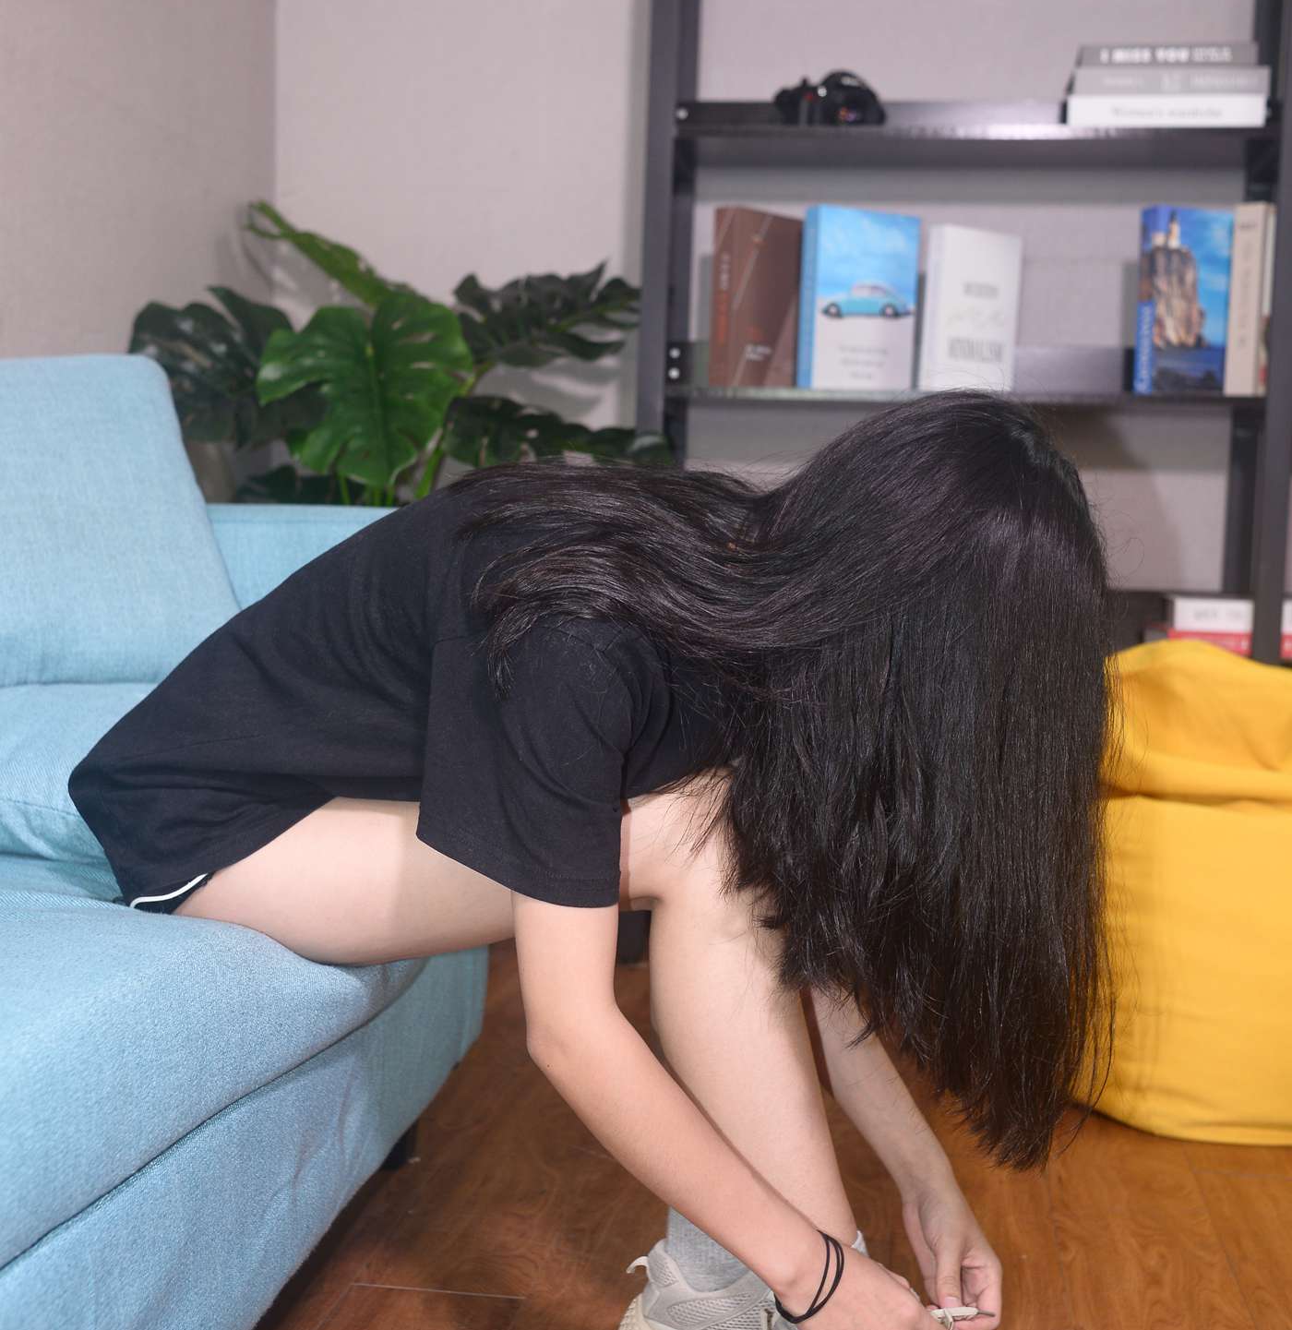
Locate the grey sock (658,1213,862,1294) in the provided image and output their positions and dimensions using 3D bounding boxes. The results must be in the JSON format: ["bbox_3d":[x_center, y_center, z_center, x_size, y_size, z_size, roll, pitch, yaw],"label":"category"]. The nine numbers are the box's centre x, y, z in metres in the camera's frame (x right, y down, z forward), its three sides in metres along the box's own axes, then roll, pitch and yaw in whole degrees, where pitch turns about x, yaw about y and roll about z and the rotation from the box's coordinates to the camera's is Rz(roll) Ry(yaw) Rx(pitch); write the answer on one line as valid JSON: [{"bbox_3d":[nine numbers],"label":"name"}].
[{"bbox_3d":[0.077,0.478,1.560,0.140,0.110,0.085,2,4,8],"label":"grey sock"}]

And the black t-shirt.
[{"bbox_3d":[-0.169,0.039,1.480,0.550,0.350,0.450,-20,0,10],"label":"black t-shirt"}]

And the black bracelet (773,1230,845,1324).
[{"bbox_3d":[0.116,0.445,1.365,0.025,0.062,0.065,25,1,-27],"label":"black bracelet"}]

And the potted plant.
[{"bbox_3d":[-0.344,-0.069,2.702,0.740,1.160,0.650,1,4,0],"label":"potted plant"}]

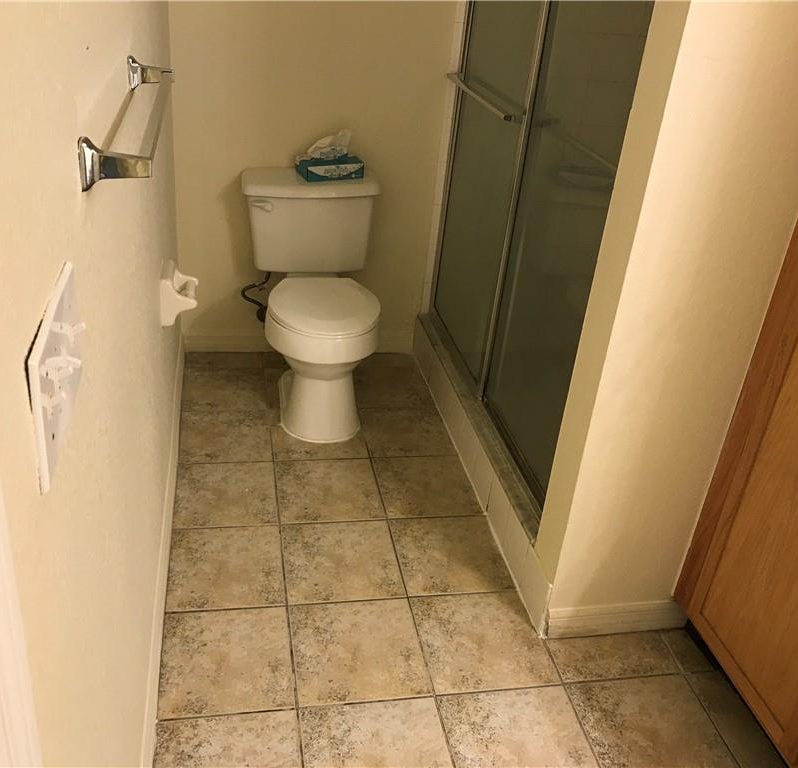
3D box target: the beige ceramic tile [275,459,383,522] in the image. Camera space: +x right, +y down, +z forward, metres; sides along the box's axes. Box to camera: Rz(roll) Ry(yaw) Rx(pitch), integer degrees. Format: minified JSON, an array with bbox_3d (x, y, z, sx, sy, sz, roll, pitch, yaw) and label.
[{"bbox_3d":[-0.210,0.320,2.473,0.300,0.010,0.300,-1,30,-12],"label":"beige ceramic tile"}]

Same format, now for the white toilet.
[{"bbox_3d":[-0.277,-0.267,2.773,0.465,0.730,0.685,-1,30,-13],"label":"white toilet"}]

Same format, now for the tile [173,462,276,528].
[{"bbox_3d":[-0.507,0.323,2.411,0.294,0.010,0.300,-1,30,-12],"label":"tile"}]

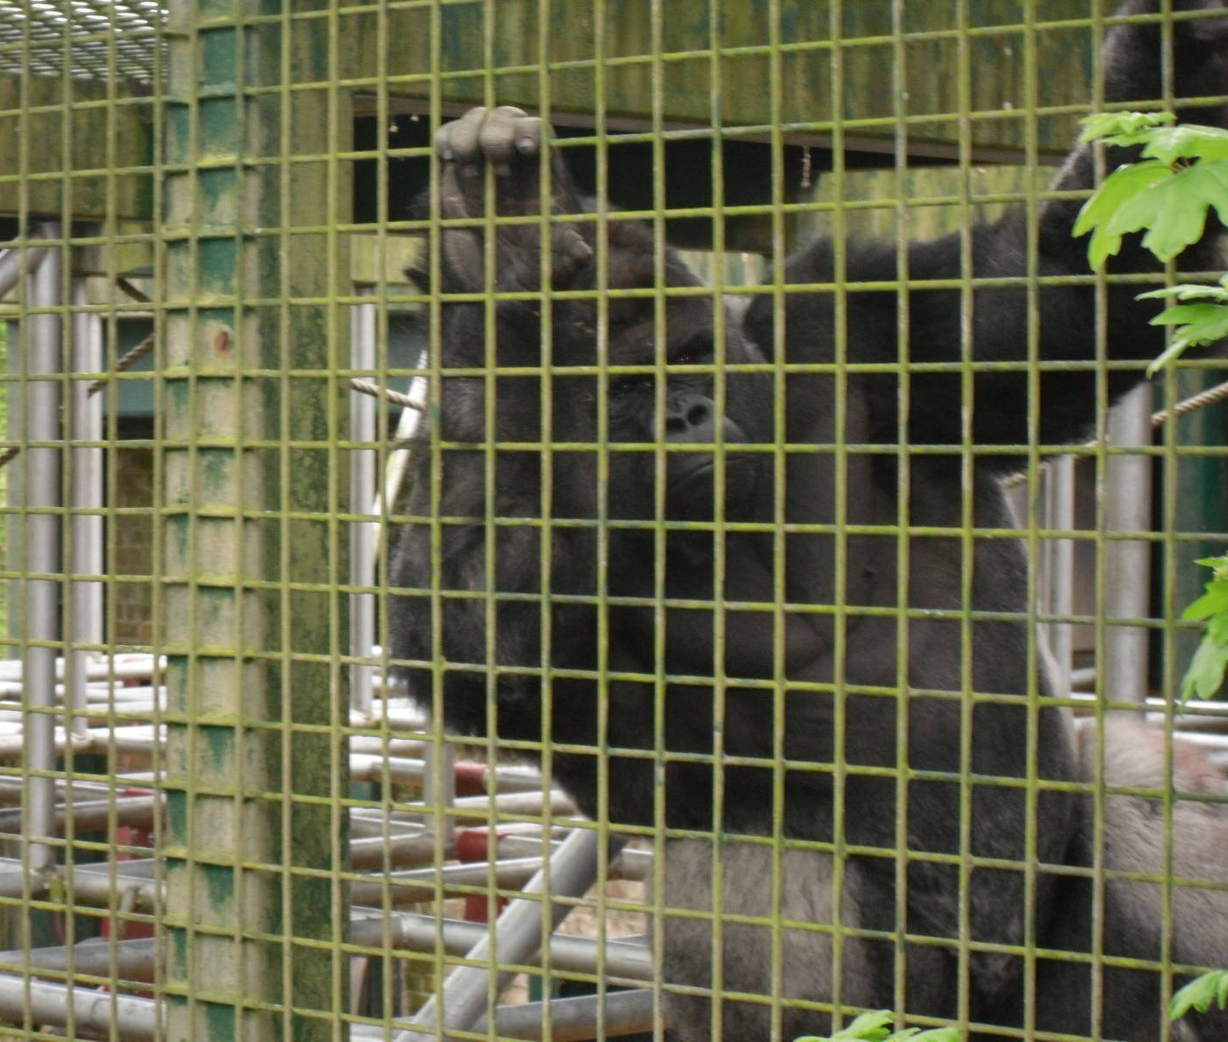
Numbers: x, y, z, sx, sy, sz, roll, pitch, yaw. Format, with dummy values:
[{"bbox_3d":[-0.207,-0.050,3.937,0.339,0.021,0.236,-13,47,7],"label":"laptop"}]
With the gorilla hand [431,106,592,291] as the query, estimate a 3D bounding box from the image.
[{"bbox_3d":[-0.102,-0.320,4.170,0.140,0.183,0.110,1,1,27],"label":"gorilla hand"}]

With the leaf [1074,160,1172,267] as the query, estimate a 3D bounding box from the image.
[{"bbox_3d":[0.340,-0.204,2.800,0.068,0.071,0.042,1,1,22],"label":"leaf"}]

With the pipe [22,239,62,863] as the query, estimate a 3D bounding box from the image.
[{"bbox_3d":[-0.934,0.046,6.900,0.050,1.060,0.050,0,1,-7],"label":"pipe"}]

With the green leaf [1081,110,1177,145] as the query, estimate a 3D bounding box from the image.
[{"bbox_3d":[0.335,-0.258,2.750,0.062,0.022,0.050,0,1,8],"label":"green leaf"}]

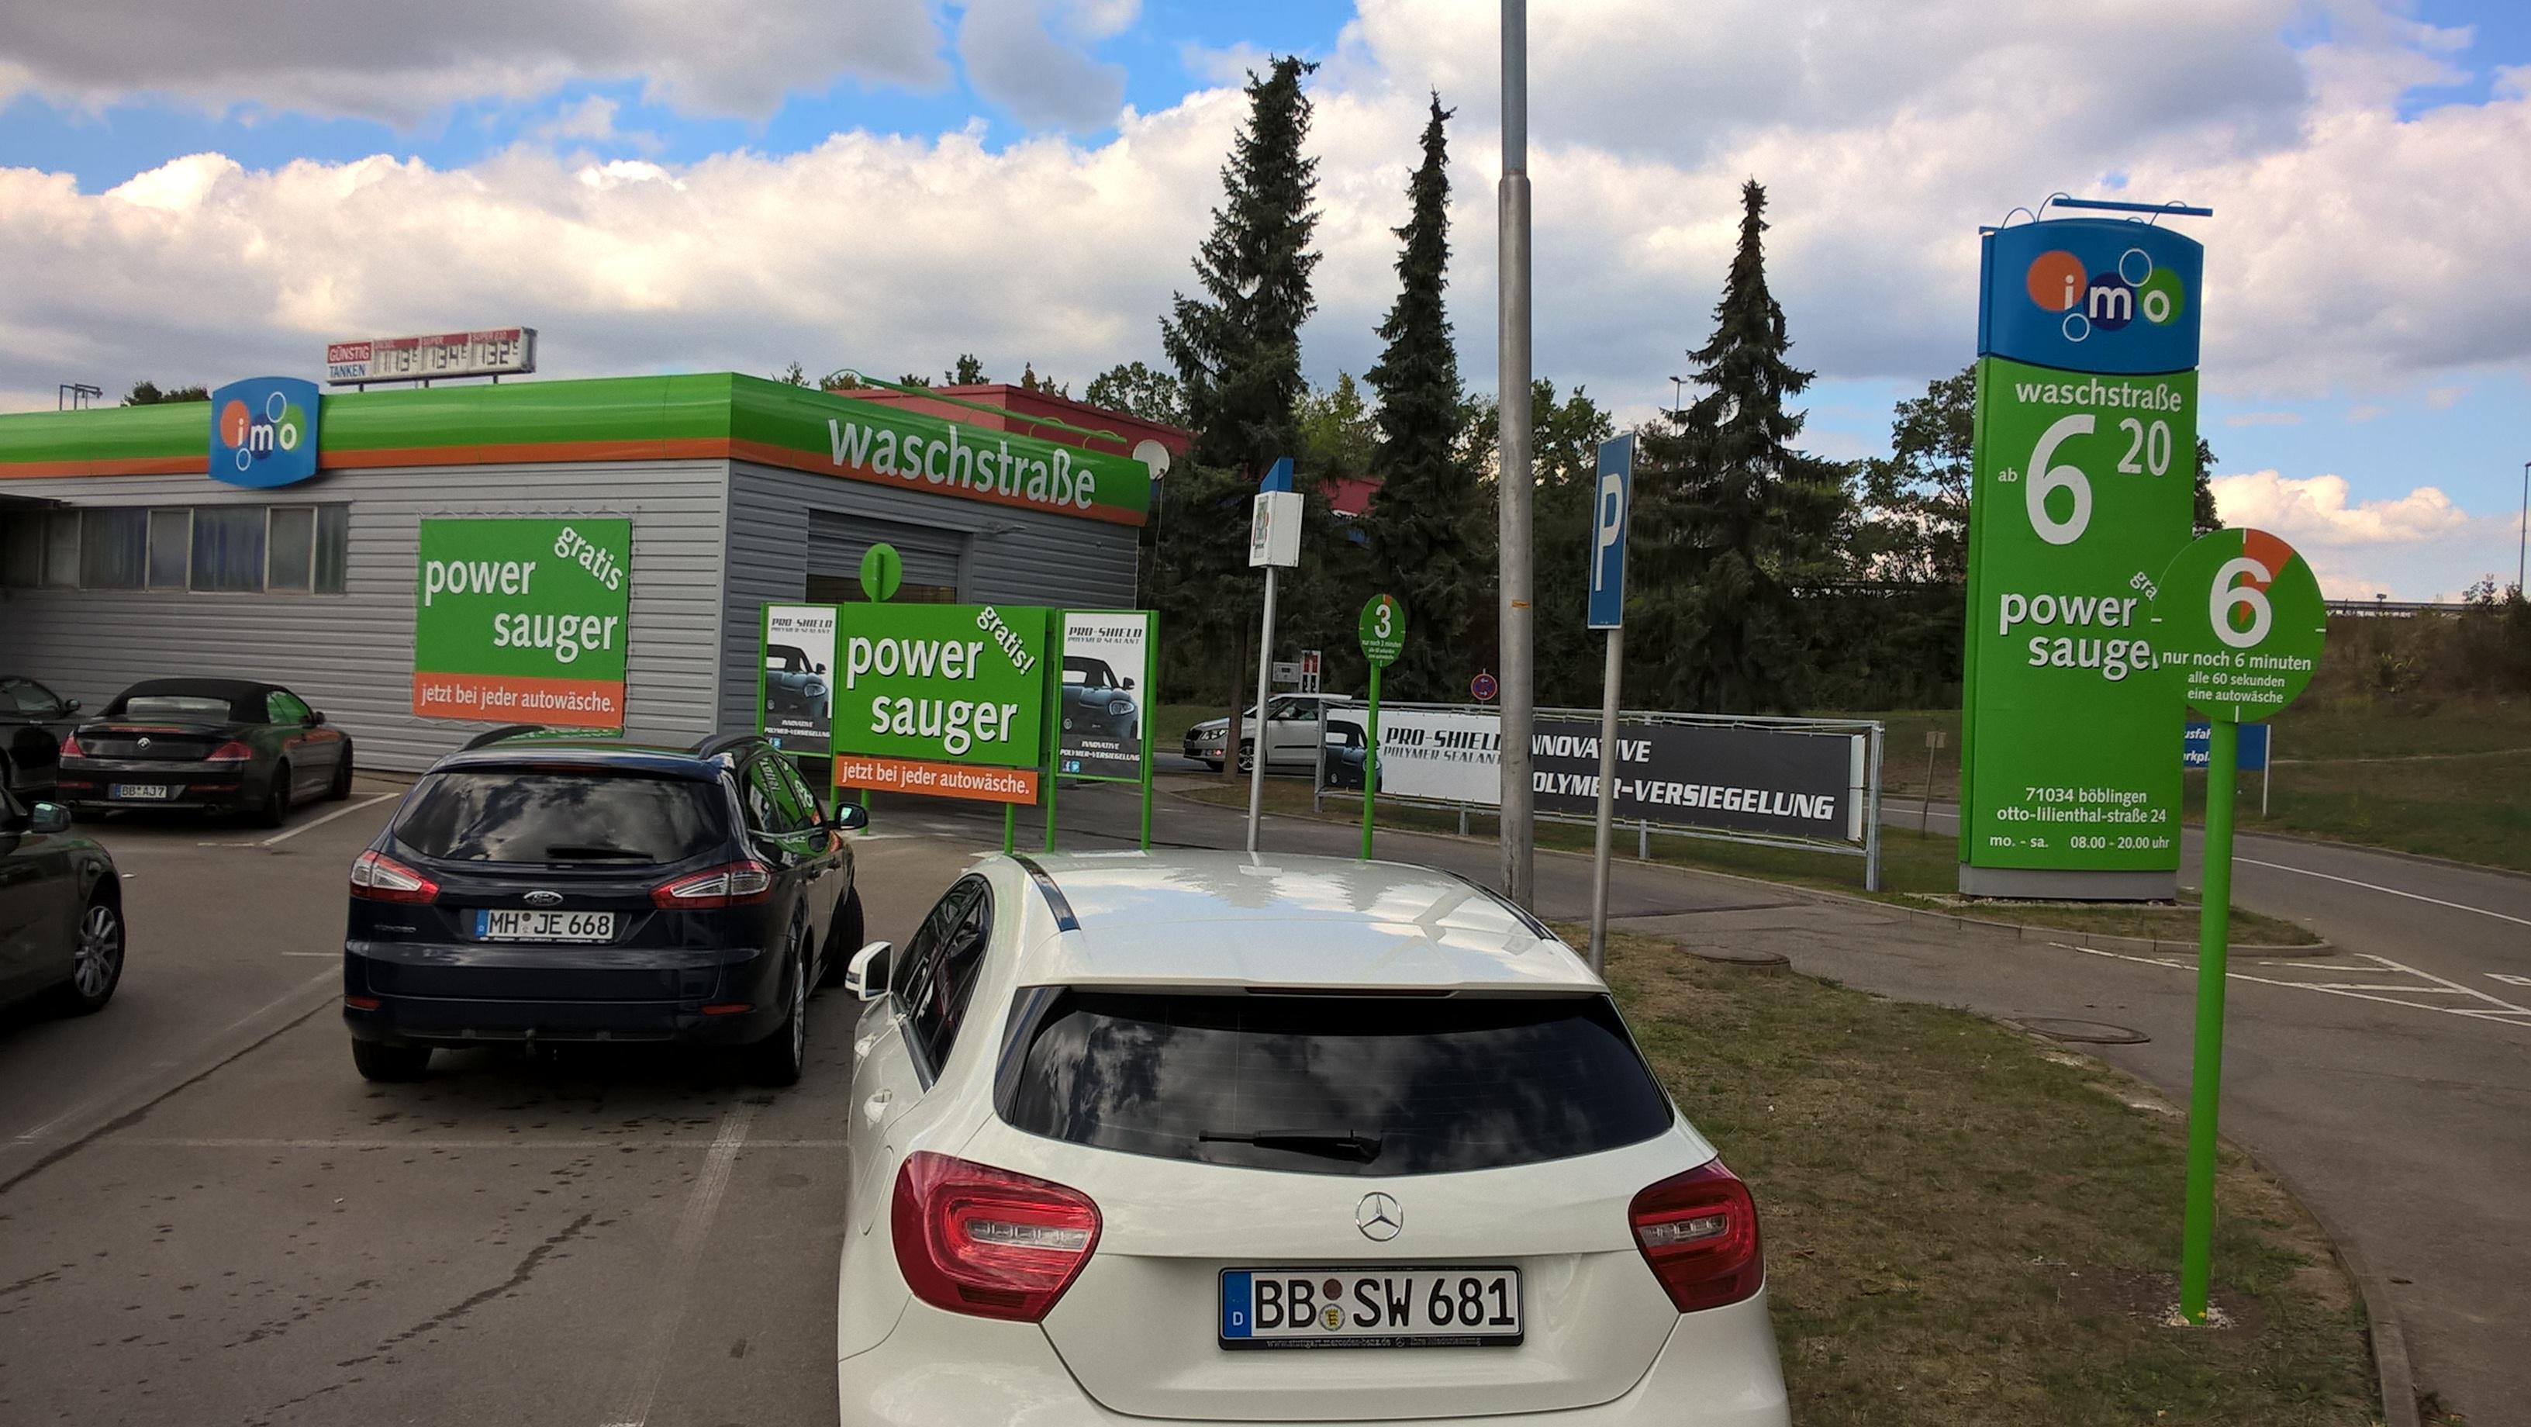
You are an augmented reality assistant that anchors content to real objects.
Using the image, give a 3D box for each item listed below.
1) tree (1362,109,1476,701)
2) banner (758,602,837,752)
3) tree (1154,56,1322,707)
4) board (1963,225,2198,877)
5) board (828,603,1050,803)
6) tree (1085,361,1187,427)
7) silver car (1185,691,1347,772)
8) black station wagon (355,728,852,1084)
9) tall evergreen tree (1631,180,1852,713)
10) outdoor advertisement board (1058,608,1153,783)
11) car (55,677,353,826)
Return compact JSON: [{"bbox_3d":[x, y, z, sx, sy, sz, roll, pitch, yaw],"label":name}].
[{"bbox_3d":[2.853,-5.143,38.000,2.400,13.090,2.400,3,0,0],"label":"tree"},{"bbox_3d":[-4.984,-0.369,21.660,1.087,1.599,0.100,3,0,31],"label":"banner"},{"bbox_3d":[-0.379,-5.356,36.800,3.400,13.297,3.400,3,0,0],"label":"tree"},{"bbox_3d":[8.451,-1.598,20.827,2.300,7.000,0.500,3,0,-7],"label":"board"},{"bbox_3d":[-3.290,-0.131,20.514,2.647,1.931,0.130,3,0,31],"label":"board"},{"bbox_3d":[-4.179,-5.381,65.000,5.500,12.004,5.500,3,0,0],"label":"tree"},{"bbox_3d":[0.368,0.471,41.804,4.150,1.570,1.700,2,0,-26],"label":"silver car"},{"bbox_3d":[-3.135,0.847,10.225,1.920,1.510,4.820,3,0,-8],"label":"black station wagon"},{"bbox_3d":[9.915,-4.703,42.000,4.600,12.804,4.600,3,0,0],"label":"tall evergreen tree"},{"bbox_3d":[-1.542,-0.169,19.587,1.125,1.645,0.100,3,0,31],"label":"outdoor advertisement board"},{"bbox_3d":[-11.184,0.365,21.603,1.870,1.380,4.820,3,0,-13],"label":"car"}]

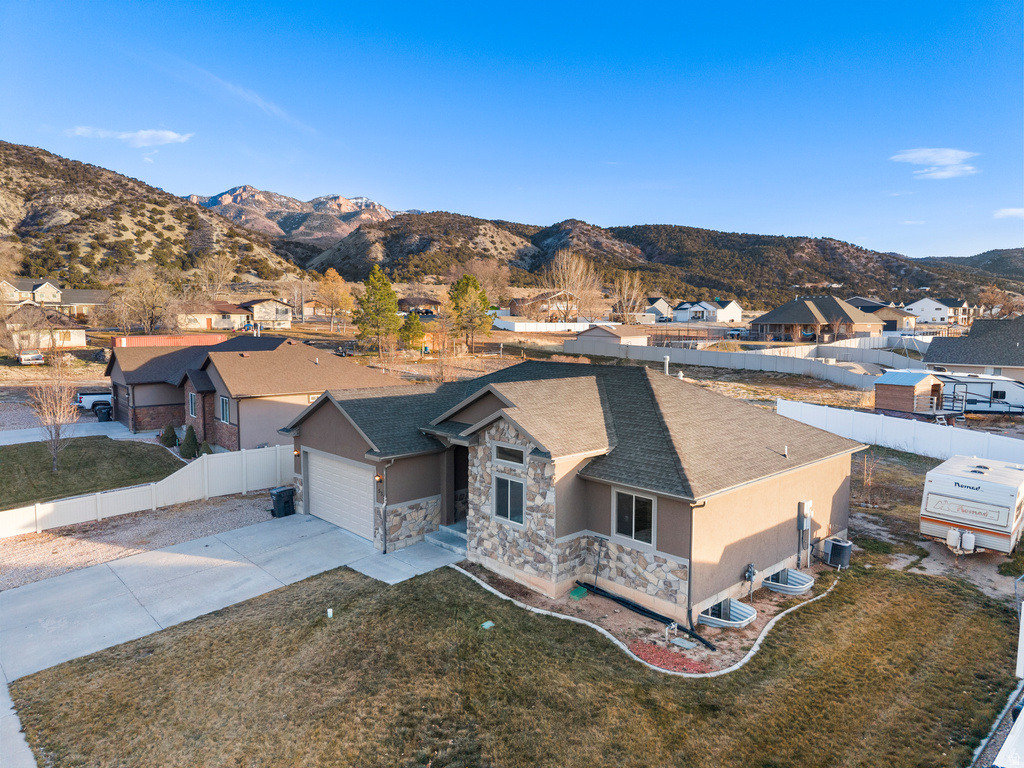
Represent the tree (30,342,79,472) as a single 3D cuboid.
[{"bbox_3d":[-21.665,1.156,33.428,2.100,6.114,2.100,-3,6,-33],"label":"tree"}]

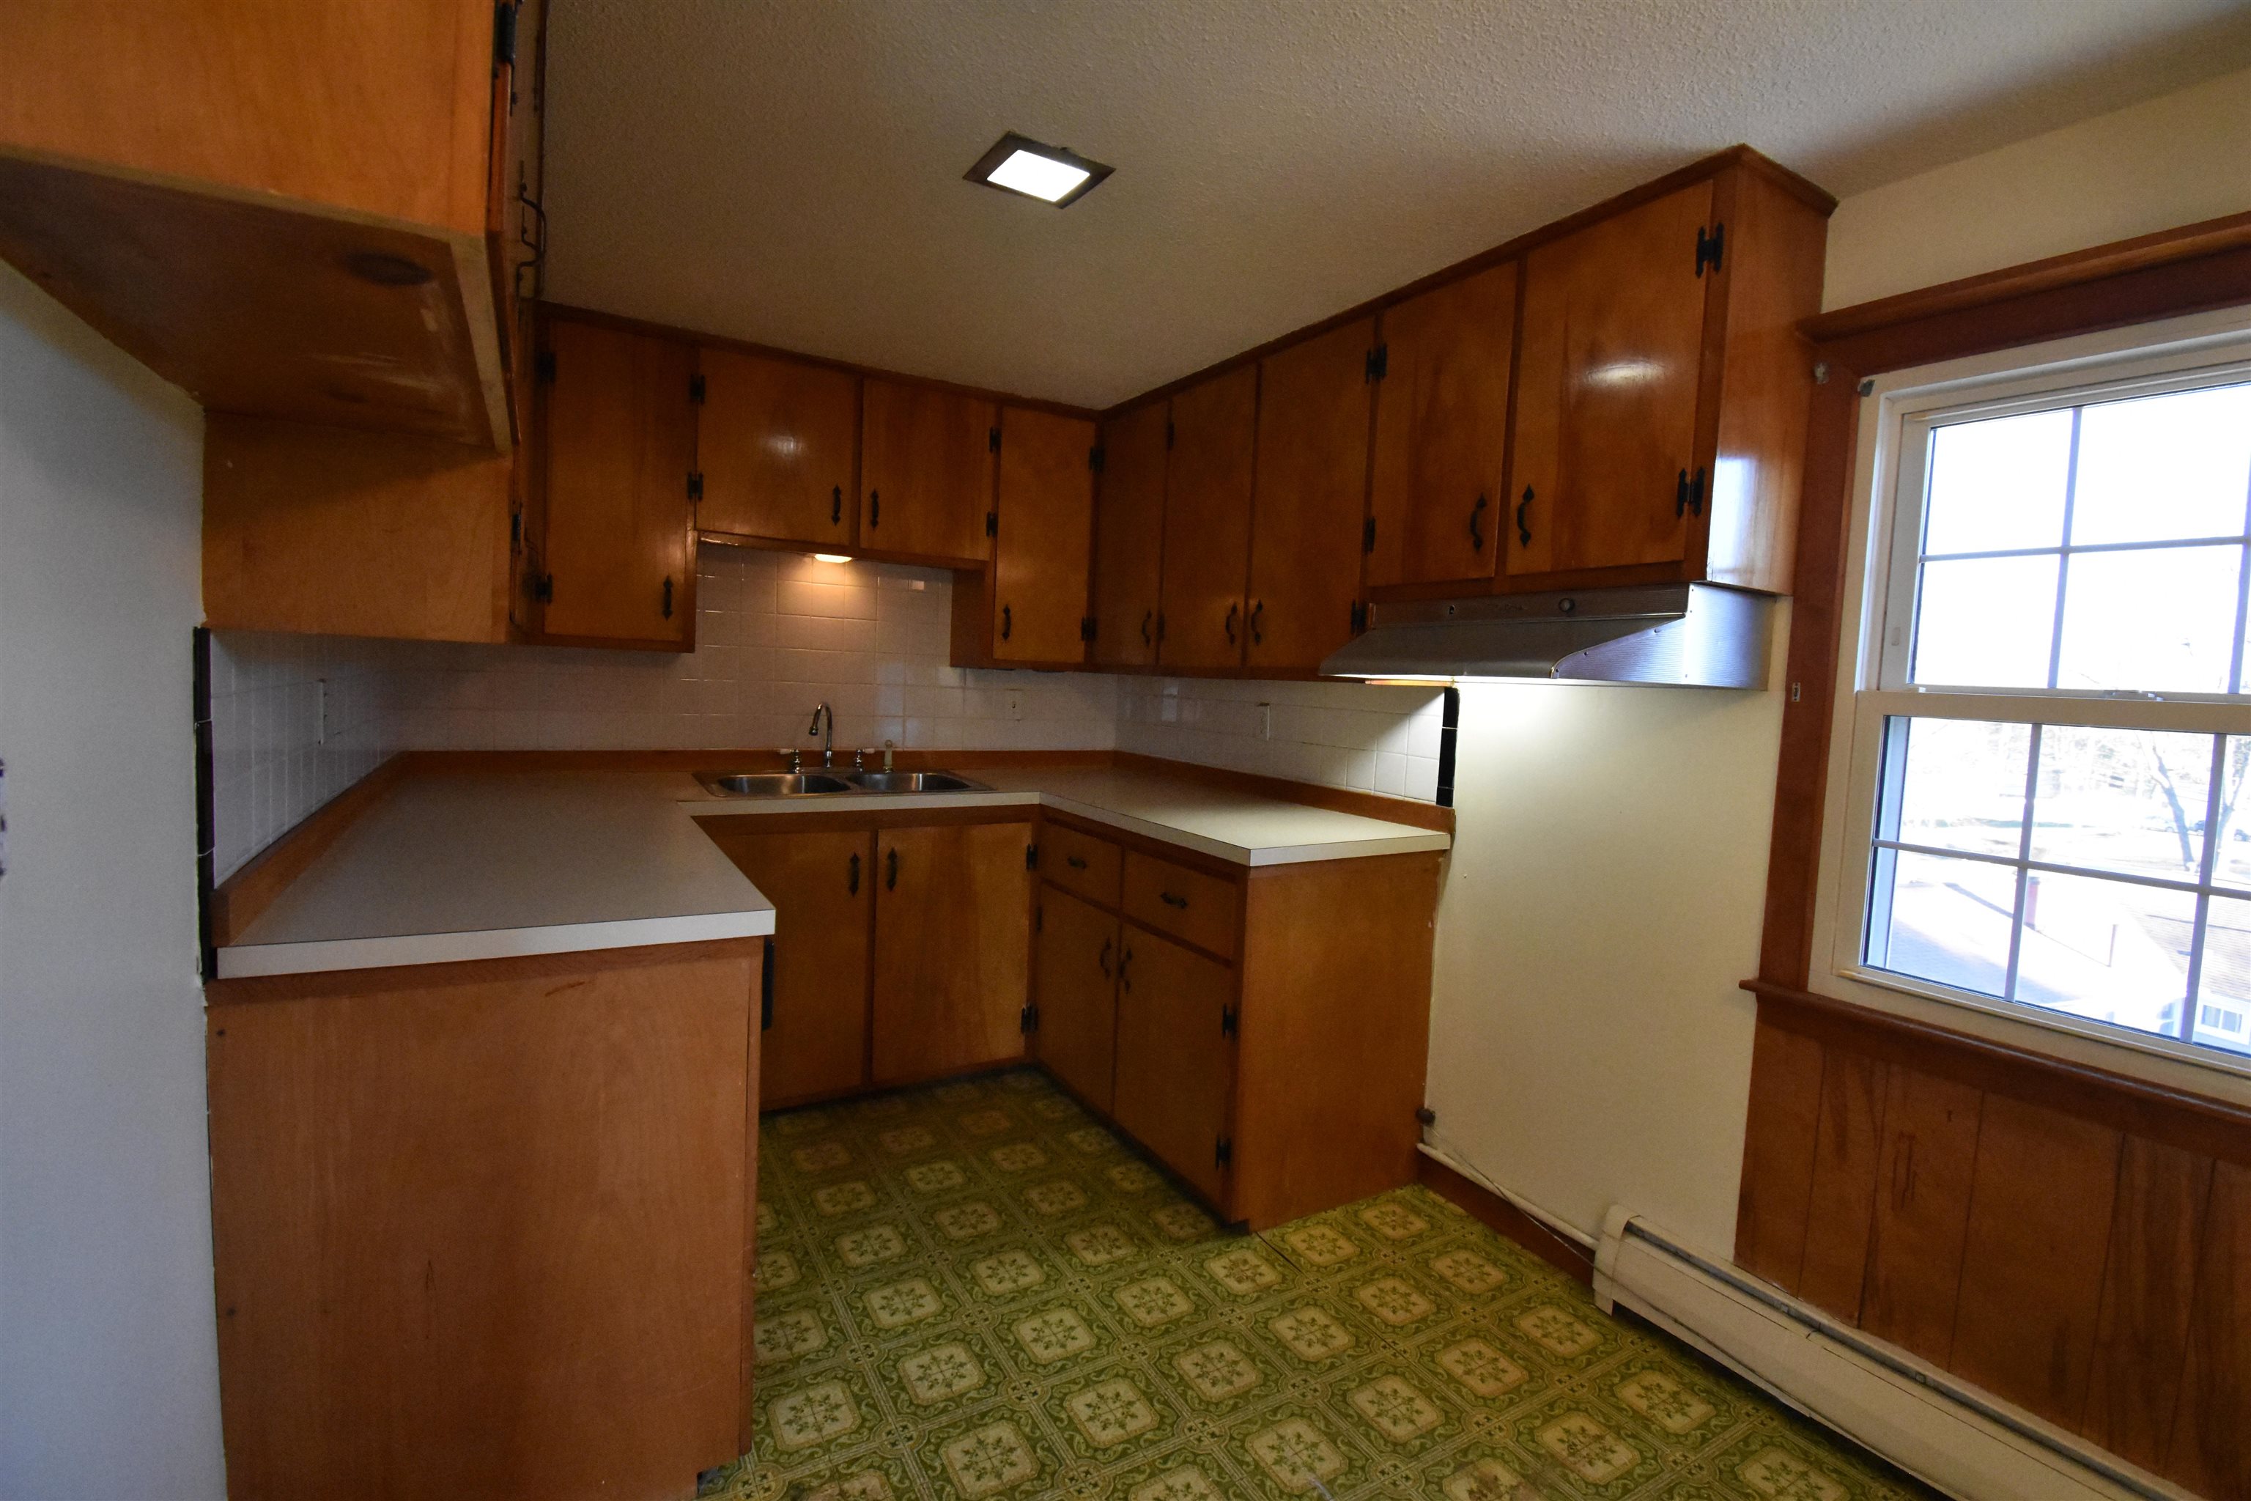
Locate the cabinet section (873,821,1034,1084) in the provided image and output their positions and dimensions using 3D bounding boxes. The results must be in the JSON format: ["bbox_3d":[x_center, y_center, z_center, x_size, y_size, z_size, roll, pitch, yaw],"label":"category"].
[{"bbox_3d":[-0.675,0.579,3.128,0.510,0.785,0.582,-1,6,-31],"label":"cabinet section"}]

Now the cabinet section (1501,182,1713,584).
[{"bbox_3d":[0.998,-0.637,1.775,0.334,0.625,0.365,-1,6,-31],"label":"cabinet section"}]

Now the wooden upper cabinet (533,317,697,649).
[{"bbox_3d":[-1.459,-0.725,2.675,0.404,0.869,0.305,0,5,-32],"label":"wooden upper cabinet"}]

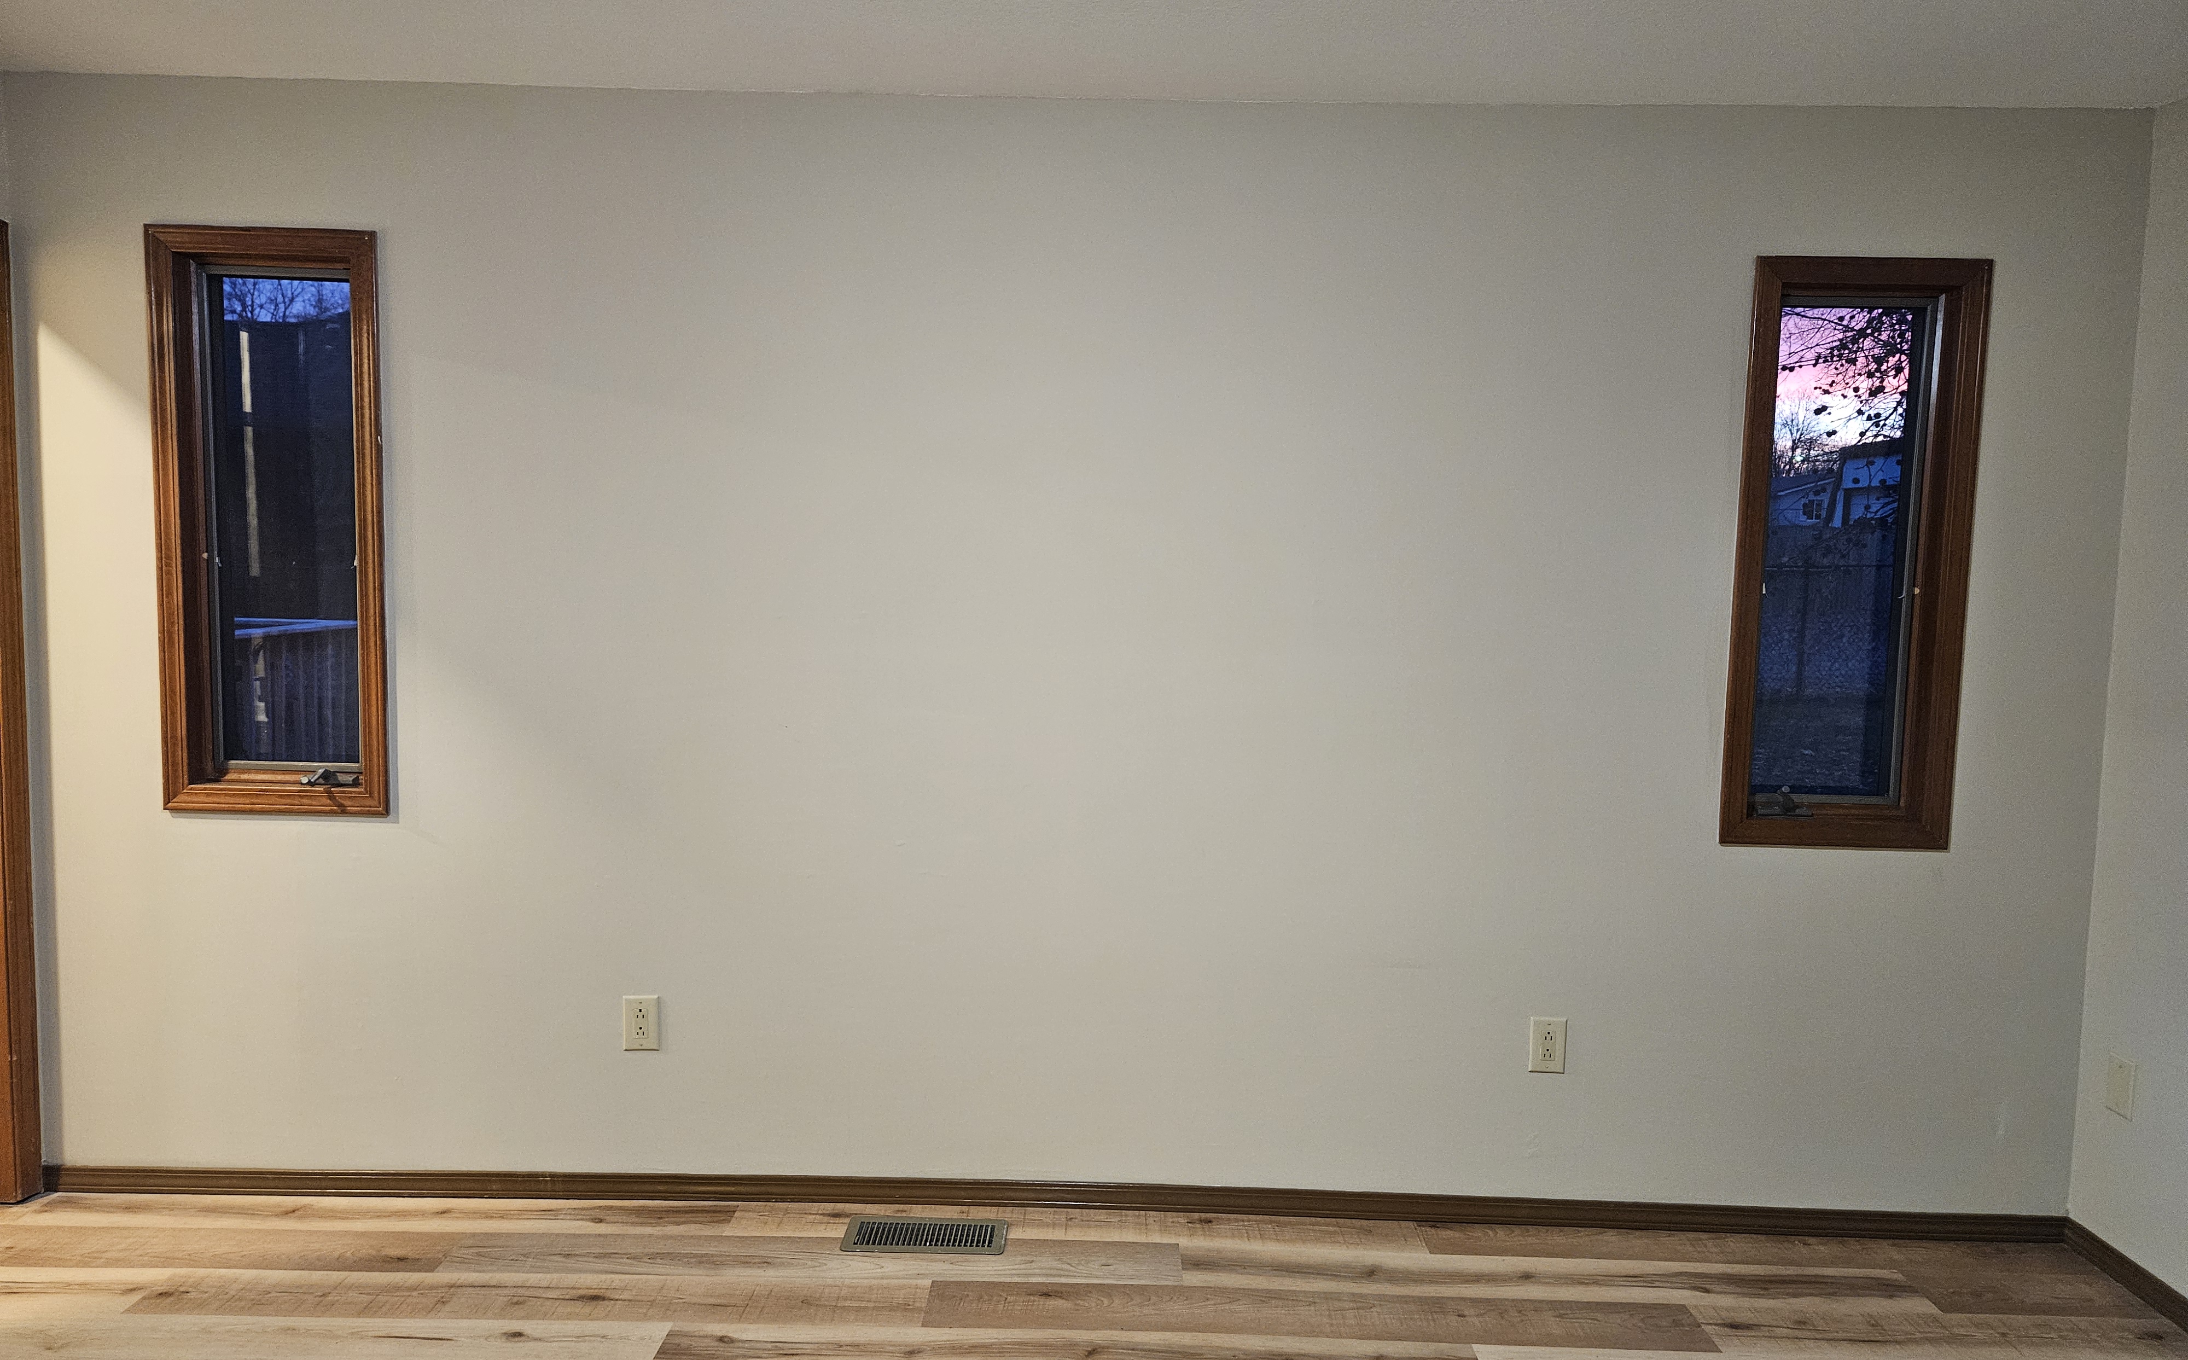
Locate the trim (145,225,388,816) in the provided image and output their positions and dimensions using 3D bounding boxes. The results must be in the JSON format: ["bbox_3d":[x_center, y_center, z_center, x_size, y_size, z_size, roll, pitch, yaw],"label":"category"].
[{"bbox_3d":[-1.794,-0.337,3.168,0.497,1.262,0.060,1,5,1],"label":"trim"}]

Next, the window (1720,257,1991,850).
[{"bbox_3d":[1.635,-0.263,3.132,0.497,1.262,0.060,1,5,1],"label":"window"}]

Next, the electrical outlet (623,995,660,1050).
[{"bbox_3d":[-1.009,0.769,3.239,0.080,0.124,0.010,1,5,1],"label":"electrical outlet"}]

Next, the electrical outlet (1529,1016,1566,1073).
[{"bbox_3d":[1.008,0.813,3.218,0.080,0.124,0.010,1,5,1],"label":"electrical outlet"}]

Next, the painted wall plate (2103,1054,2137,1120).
[{"bbox_3d":[2.146,0.850,3.037,0.006,0.121,0.078,1,5,1],"label":"painted wall plate"}]

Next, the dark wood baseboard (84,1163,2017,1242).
[{"bbox_3d":[-0.106,1.170,3.259,4.547,0.061,0.016,1,5,1],"label":"dark wood baseboard"}]

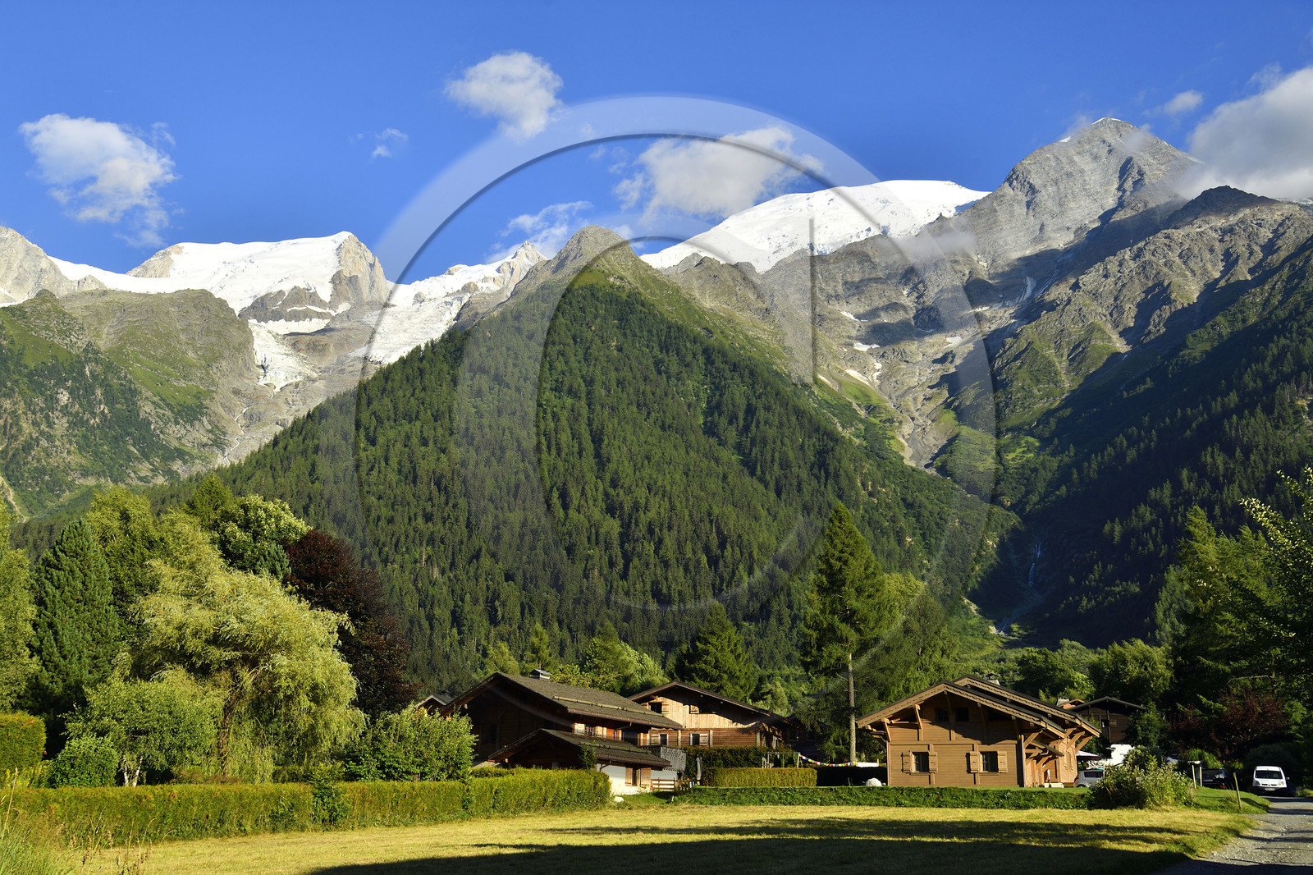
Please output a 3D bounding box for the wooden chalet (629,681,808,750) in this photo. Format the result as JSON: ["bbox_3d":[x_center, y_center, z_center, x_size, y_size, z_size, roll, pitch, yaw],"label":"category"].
[{"bbox_3d":[3.914,22.665,109.000,15.500,7.200,12.000,-3,-14,12],"label":"wooden chalet"}]

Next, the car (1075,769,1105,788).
[{"bbox_3d":[26.242,19.976,80.103,3.800,1.500,1.680,-3,-16,13],"label":"car"}]

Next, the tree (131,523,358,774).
[{"bbox_3d":[-15.458,8.624,53.284,8.800,10.618,8.800,0,-14,0],"label":"tree"}]

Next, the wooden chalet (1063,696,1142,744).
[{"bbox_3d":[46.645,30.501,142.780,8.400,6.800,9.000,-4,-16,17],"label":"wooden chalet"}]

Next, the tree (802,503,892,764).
[{"bbox_3d":[13.256,13.961,98.293,6.400,18.958,6.400,0,-14,0],"label":"tree"}]

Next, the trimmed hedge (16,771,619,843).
[{"bbox_3d":[-7.827,10.815,41.482,1.100,1.420,30.805,-5,-14,20],"label":"trimmed hedge"}]

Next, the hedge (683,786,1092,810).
[{"bbox_3d":[9.578,15.238,58.586,17.256,0.850,1.000,0,-15,3],"label":"hedge"}]

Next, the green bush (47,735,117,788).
[{"bbox_3d":[-16.053,9.575,38.672,1.850,2.500,1.800,6,-16,-19],"label":"green bush"}]

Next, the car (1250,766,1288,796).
[{"bbox_3d":[34.112,19.140,76.761,1.680,1.820,4.000,-7,-17,25],"label":"car"}]

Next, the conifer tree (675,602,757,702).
[{"bbox_3d":[5.449,23.094,129.846,8.200,15.263,8.200,0,-14,0],"label":"conifer tree"}]

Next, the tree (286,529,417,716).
[{"bbox_3d":[-15.607,11.237,70.603,8.000,13.251,8.000,0,-14,0],"label":"tree"}]

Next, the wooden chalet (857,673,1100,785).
[{"bbox_3d":[18.879,17.382,80.791,11.400,6.100,10.500,-7,-17,27],"label":"wooden chalet"}]

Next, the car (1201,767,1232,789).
[{"bbox_3d":[32.990,20.292,81.803,1.750,1.500,4.100,-4,-16,16],"label":"car"}]

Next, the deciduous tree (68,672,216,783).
[{"bbox_3d":[-17.002,10.165,45.384,4.700,4.700,4.600,6,-16,-19],"label":"deciduous tree"}]

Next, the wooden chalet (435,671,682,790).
[{"bbox_3d":[-6.798,20.284,93.925,11.000,7.600,15.000,-8,-18,30],"label":"wooden chalet"}]

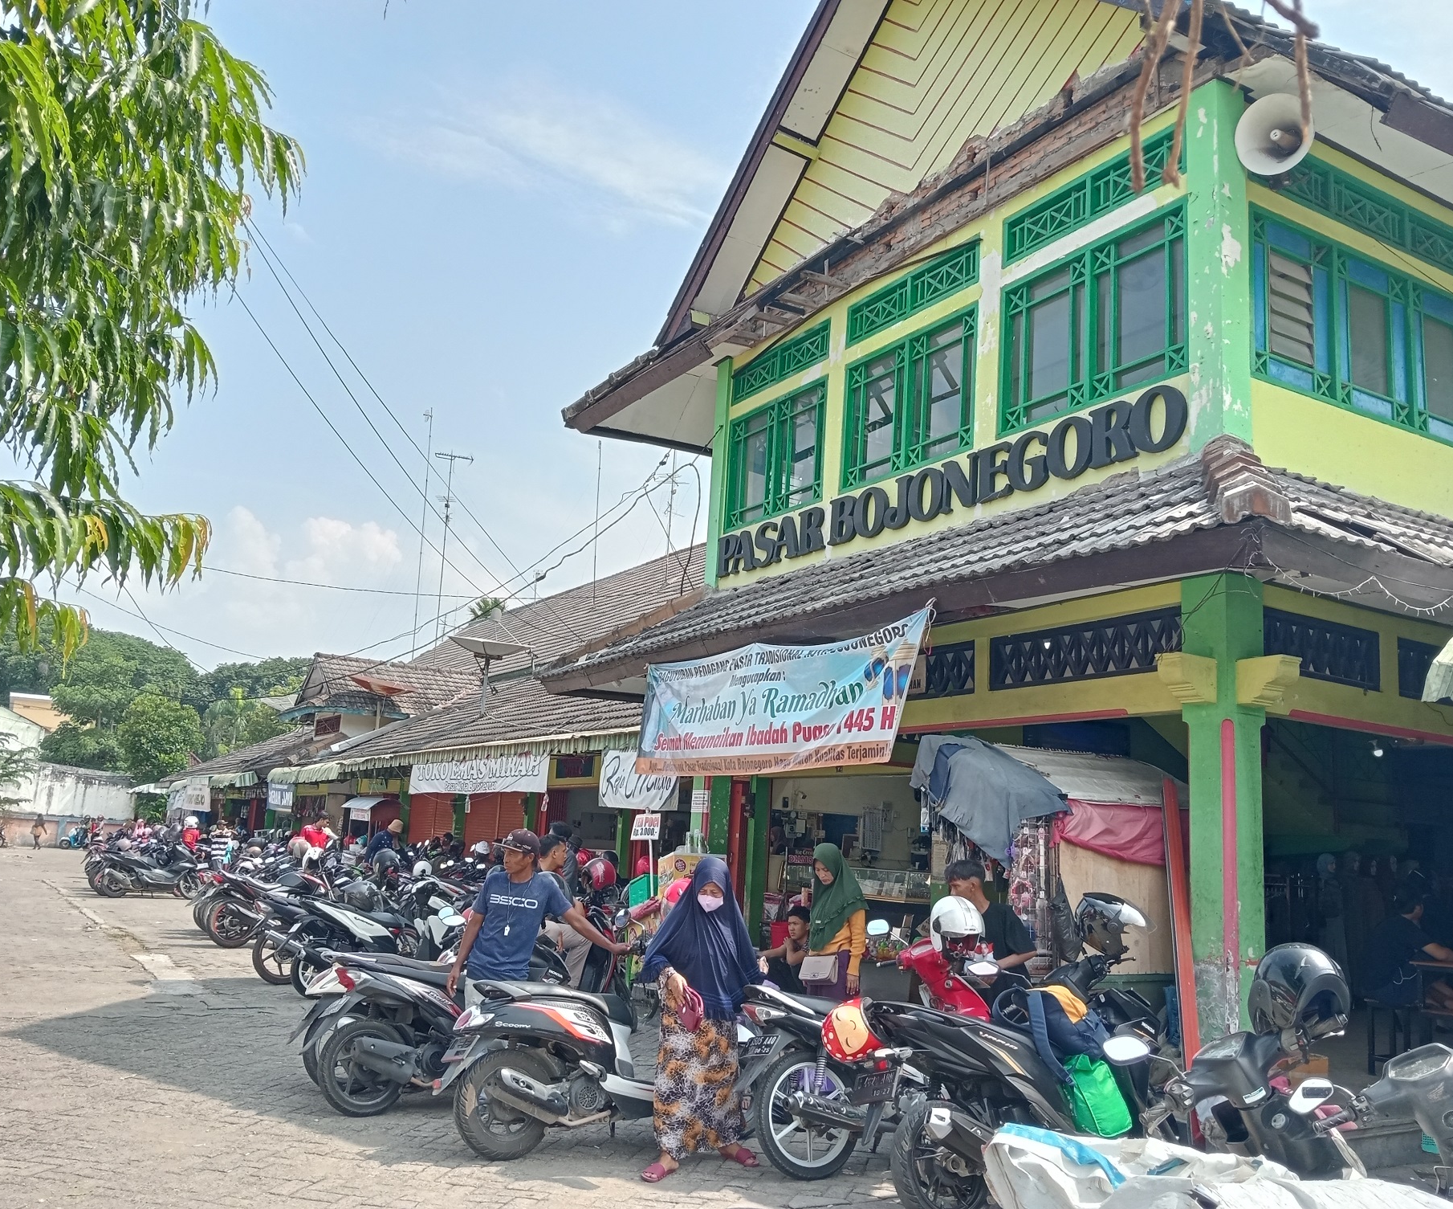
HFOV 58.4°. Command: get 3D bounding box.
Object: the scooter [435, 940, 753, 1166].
[{"bbox_3d":[-0.548,2.200,6.558,1.860,1.060,0.680,11,-13,-33],"label":"scooter"}]

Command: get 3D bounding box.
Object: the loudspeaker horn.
[{"bbox_3d":[3.609,-3.000,8.368,0.500,0.500,0.470,-7,5,43],"label":"loudspeaker horn"}]

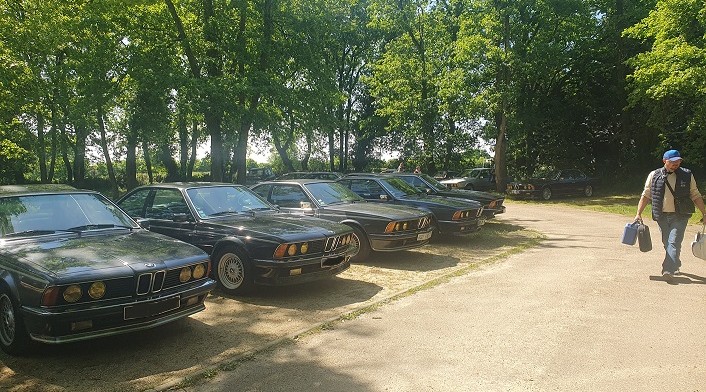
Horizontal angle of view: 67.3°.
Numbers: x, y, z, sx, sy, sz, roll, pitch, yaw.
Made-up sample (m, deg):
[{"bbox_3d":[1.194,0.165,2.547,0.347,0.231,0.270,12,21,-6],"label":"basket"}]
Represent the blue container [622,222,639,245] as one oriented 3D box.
[{"bbox_3d":[4.065,0.549,7.772,0.165,0.310,0.220,14,9,26],"label":"blue container"}]

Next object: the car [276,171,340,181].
[{"bbox_3d":[-1.092,-0.142,19.000,4.700,1.420,1.740,0,3,14],"label":"car"}]

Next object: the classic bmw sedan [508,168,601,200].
[{"bbox_3d":[9.100,-0.517,23.740,4.760,1.370,1.730,-3,3,-28],"label":"classic bmw sedan"}]

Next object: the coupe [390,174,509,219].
[{"bbox_3d":[1.770,0.072,14.311,4.760,1.365,1.730,1,4,23],"label":"coupe"}]

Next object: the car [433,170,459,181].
[{"bbox_3d":[6.300,-1.066,35.200,4.600,1.380,1.720,-3,4,-34],"label":"car"}]

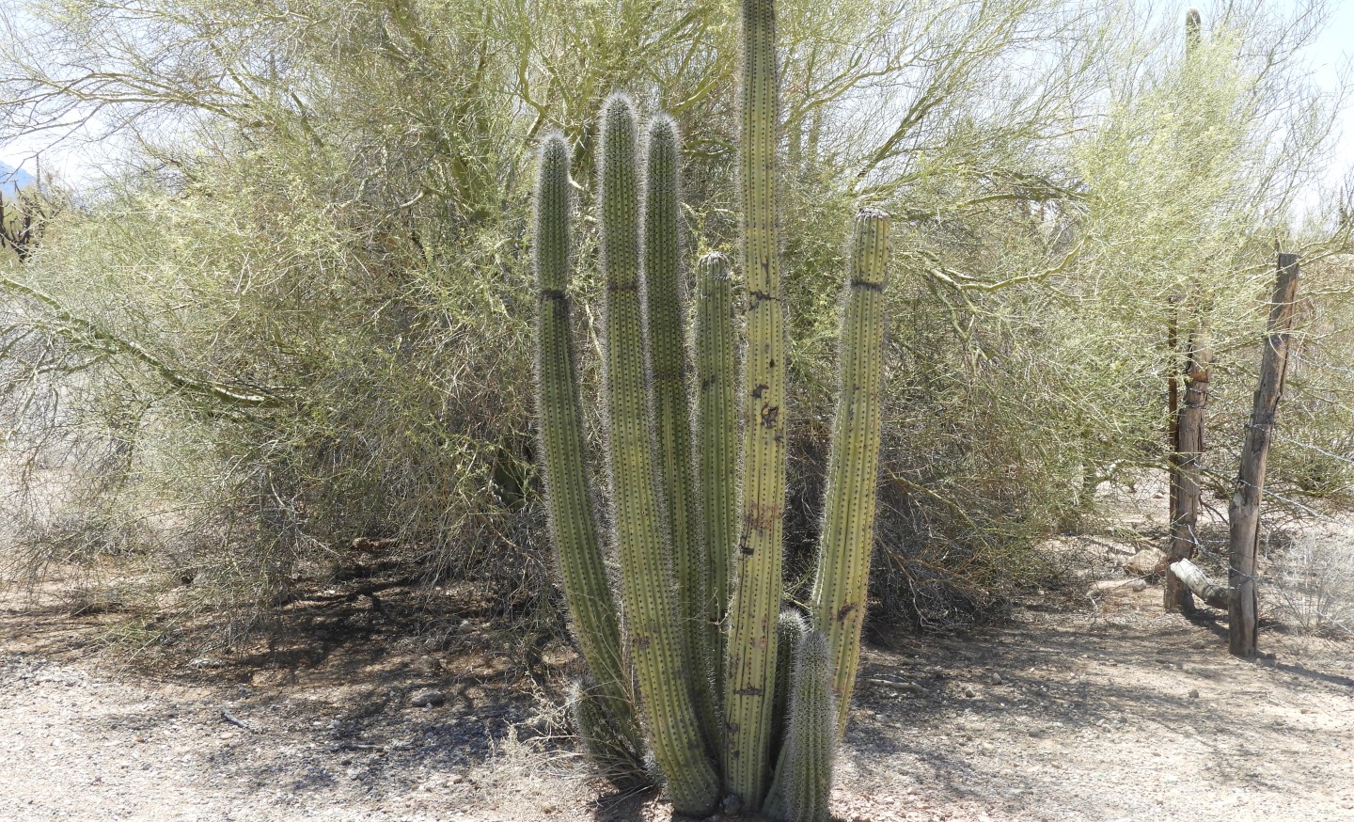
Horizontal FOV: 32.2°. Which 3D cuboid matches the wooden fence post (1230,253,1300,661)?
[{"bbox_3d":[2.090,0.162,8.428,0.140,1.443,0.125,5,5,8],"label":"wooden fence post"}]

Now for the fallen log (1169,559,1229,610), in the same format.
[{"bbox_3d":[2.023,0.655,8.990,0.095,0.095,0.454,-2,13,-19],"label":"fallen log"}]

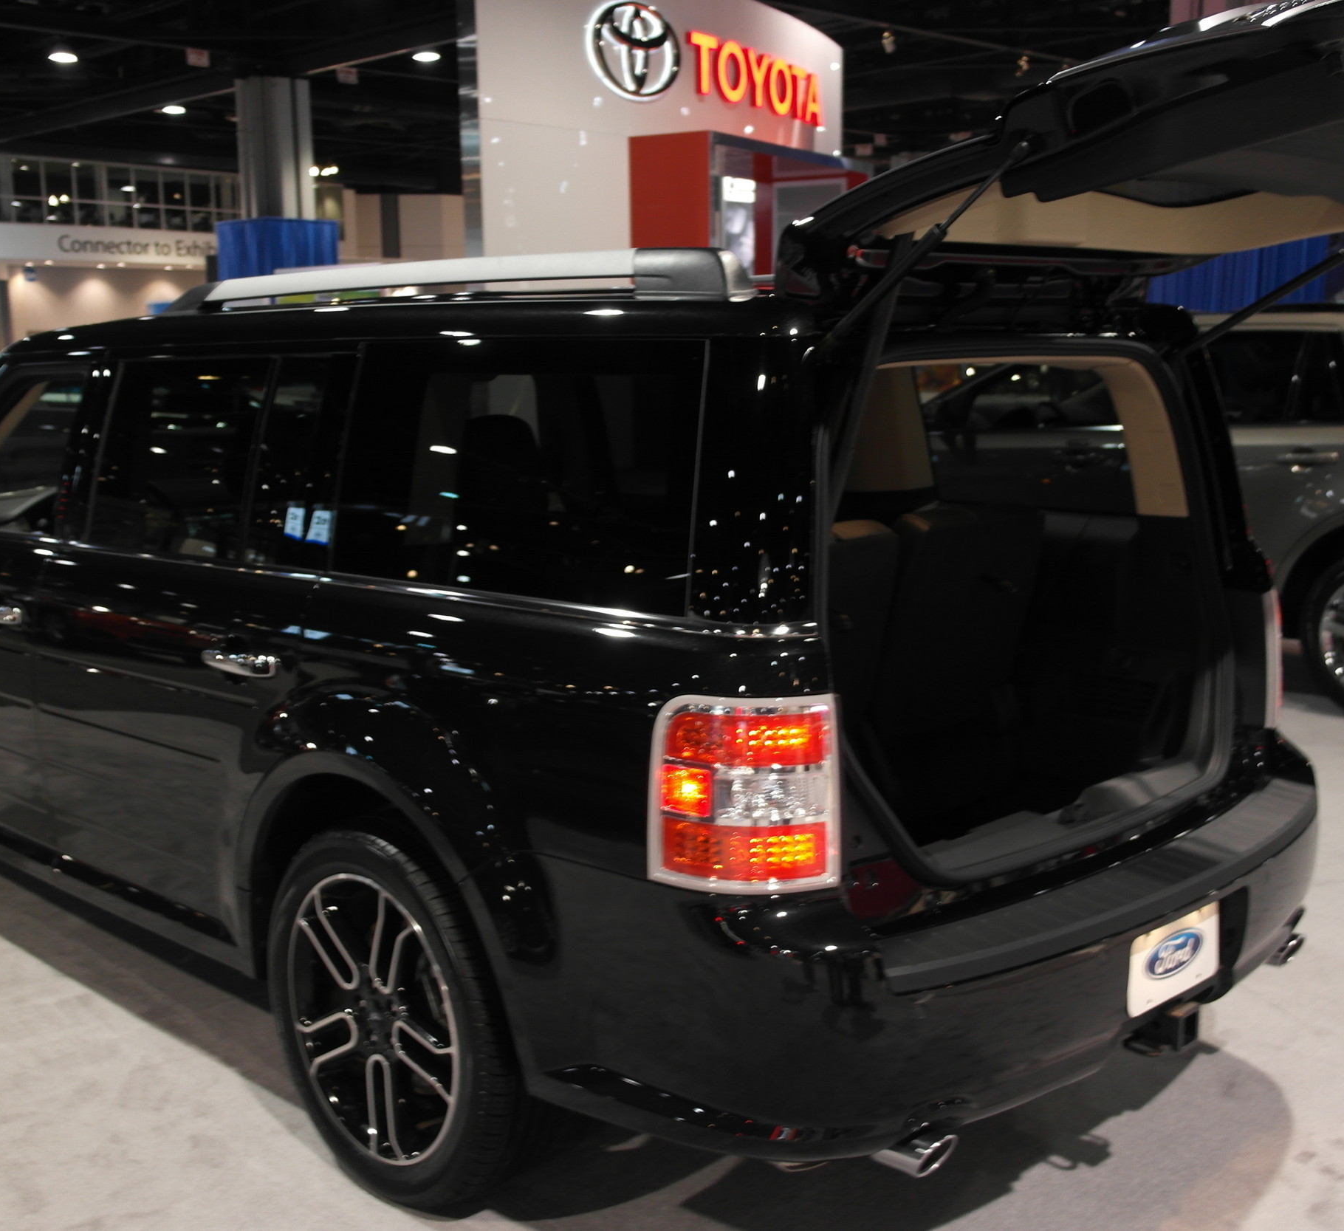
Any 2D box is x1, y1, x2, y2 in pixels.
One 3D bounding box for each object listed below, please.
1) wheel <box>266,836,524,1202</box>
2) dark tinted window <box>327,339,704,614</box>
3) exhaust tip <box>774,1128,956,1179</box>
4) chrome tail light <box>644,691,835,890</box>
[{"bbox_3d":[-0.486,0.737,2.943,0.729,0.729,0.253,9,12,43],"label":"wheel"},{"bbox_3d":[-0.283,-0.250,2.554,0.901,0.416,0.050,9,0,43],"label":"dark tinted window"},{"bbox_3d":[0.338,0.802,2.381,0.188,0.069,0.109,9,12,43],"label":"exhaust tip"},{"bbox_3d":[0.102,0.256,2.269,0.267,0.292,0.153,9,12,43],"label":"chrome tail light"}]

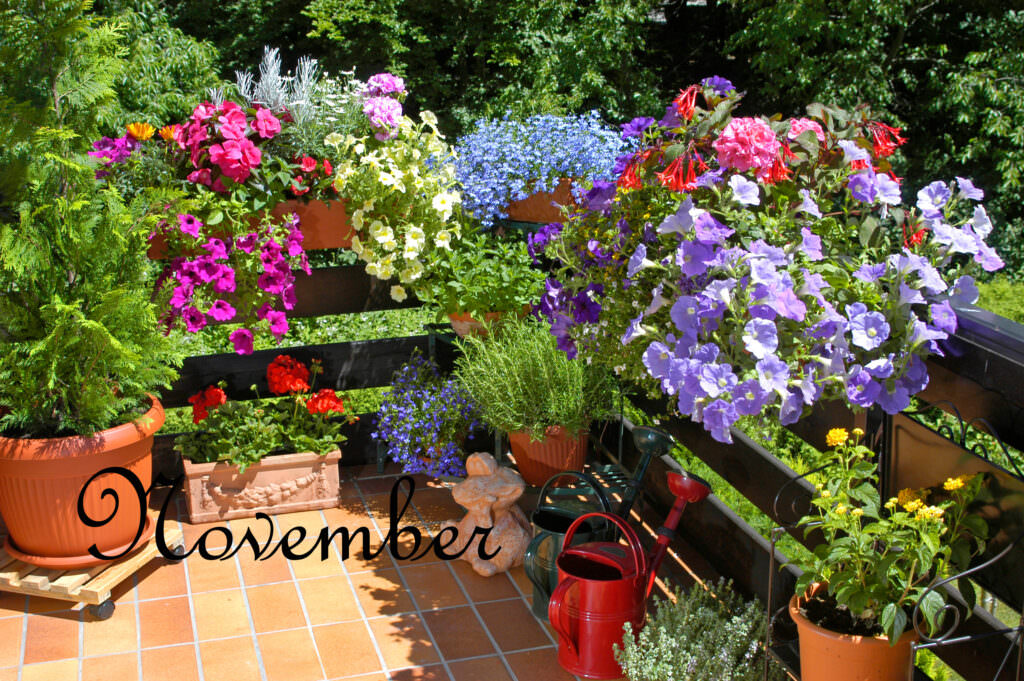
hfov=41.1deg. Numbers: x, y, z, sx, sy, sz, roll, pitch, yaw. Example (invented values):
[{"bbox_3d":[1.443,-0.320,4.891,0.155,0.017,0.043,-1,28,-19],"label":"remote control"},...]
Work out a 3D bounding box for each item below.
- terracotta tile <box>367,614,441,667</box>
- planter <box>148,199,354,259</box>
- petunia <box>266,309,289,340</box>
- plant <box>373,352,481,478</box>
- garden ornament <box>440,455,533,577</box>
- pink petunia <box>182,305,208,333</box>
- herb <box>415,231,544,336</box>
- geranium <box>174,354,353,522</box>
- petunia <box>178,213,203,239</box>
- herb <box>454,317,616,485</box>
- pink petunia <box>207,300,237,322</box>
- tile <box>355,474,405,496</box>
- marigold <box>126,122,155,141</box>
[{"bbox_3d":[-0.239,0.668,3.011,0.116,0.012,0.241,-5,16,-15],"label":"terracotta tile"},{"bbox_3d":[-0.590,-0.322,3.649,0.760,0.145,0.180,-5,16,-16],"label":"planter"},{"bbox_3d":[-0.633,-0.041,3.680,0.054,0.072,0.048,-8,16,-24],"label":"petunia"},{"bbox_3d":[-0.240,0.190,3.825,0.290,0.310,0.280,-2,15,-4],"label":"plant"},{"bbox_3d":[-0.072,0.406,3.400,0.215,0.290,0.205,6,17,23],"label":"garden ornament"},{"bbox_3d":[-0.819,-0.058,3.525,0.064,0.066,0.045,-5,7,-17],"label":"pink petunia"},{"bbox_3d":[-0.081,-0.124,3.727,0.330,0.295,0.310,0,15,0],"label":"herb"},{"bbox_3d":[-0.684,0.246,3.751,0.470,0.420,0.270,-5,16,-15],"label":"geranium"},{"bbox_3d":[-0.814,-0.292,3.441,0.064,0.064,0.045,-4,15,-13],"label":"petunia"},{"bbox_3d":[0.067,0.162,3.683,0.420,0.440,0.380,0,15,1],"label":"herb"},{"bbox_3d":[-0.756,-0.081,3.537,0.070,0.058,0.045,-7,18,-24],"label":"pink petunia"},{"bbox_3d":[-0.379,0.422,3.918,0.115,0.012,0.115,-5,16,-15],"label":"tile"},{"bbox_3d":[-0.966,-0.543,3.545,0.072,0.045,0.068,-5,16,-15],"label":"marigold"}]

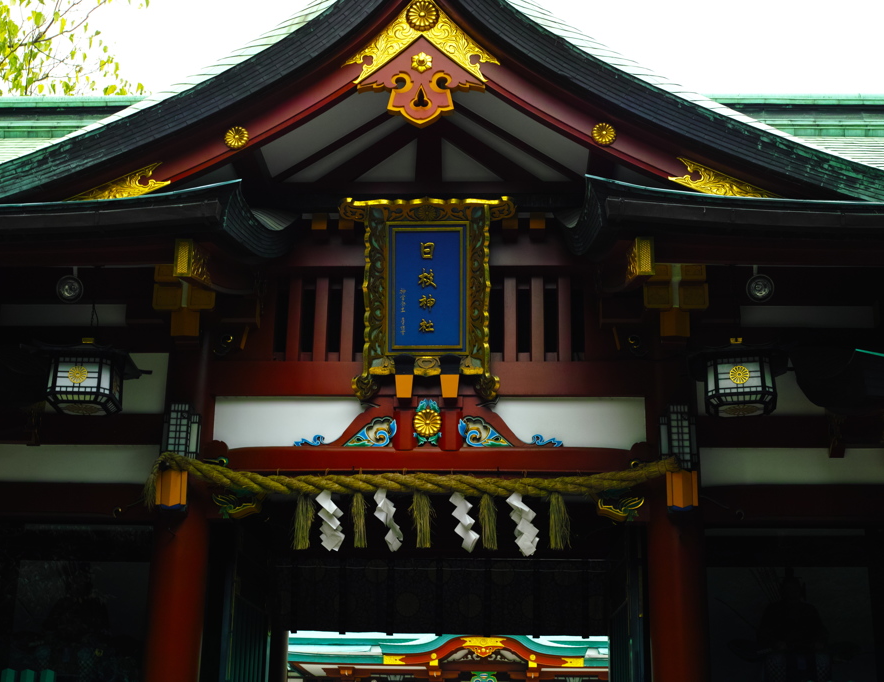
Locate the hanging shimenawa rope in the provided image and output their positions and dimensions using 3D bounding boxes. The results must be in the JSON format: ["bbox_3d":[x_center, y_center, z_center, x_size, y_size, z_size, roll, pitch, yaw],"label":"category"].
[{"bbox_3d":[-0.250,1.278,10.285,4.260,0.750,0.270,0,-18,3],"label":"hanging shimenawa rope"}]

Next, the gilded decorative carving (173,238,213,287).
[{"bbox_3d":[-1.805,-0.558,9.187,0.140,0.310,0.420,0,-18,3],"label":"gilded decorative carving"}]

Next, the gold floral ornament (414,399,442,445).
[{"bbox_3d":[-0.113,0.675,10.721,0.235,0.400,0.120,0,-18,3],"label":"gold floral ornament"}]

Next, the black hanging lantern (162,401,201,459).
[{"bbox_3d":[-2.148,0.798,10.528,0.310,0.550,0.260,0,-18,3],"label":"black hanging lantern"}]

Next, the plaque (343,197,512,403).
[{"bbox_3d":[-0.116,-0.333,10.589,1.430,1.700,0.250,0,1,3],"label":"plaque"}]

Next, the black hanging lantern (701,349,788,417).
[{"bbox_3d":[1.953,0.234,8.368,0.650,0.470,0.650,-5,-18,17],"label":"black hanging lantern"}]

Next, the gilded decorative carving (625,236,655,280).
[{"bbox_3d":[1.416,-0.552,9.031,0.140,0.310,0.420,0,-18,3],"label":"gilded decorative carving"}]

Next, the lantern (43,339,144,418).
[{"bbox_3d":[-2.377,0.236,8.575,0.650,0.470,0.650,2,-18,-4],"label":"lantern"}]

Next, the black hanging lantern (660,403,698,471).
[{"bbox_3d":[1.912,0.791,10.335,0.310,0.550,0.260,0,-18,3],"label":"black hanging lantern"}]

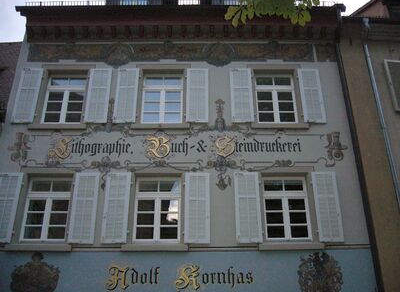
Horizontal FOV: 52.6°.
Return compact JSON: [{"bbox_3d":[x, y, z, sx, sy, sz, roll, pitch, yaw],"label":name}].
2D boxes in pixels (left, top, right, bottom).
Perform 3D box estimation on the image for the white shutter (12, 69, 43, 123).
[{"bbox_3d":[-4.754,-1.401,11.215,0.582,1.738,0.050,0,-24,-1],"label":"white shutter"}]

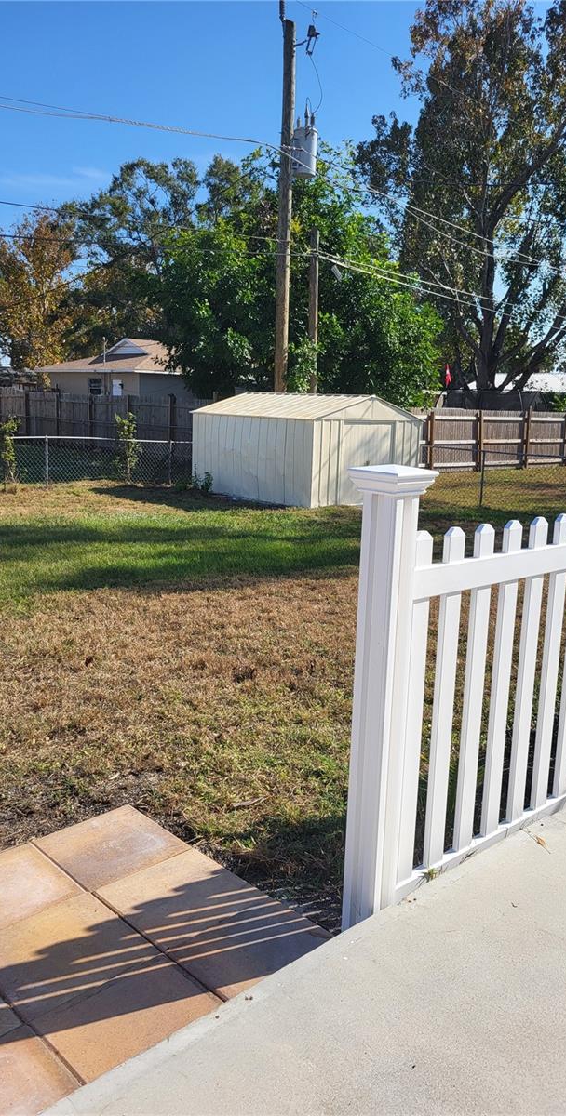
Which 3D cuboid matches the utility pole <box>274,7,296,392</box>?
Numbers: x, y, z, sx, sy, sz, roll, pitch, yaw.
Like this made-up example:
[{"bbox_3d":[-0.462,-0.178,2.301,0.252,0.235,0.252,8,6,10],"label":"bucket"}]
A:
[{"bbox_3d":[0.018,-7.317,20.339,0.340,10.940,0.340,1,10,0],"label":"utility pole"}]

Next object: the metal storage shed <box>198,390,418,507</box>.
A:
[{"bbox_3d":[0.437,-2.409,17.936,3.099,2.141,4.016,-6,13,-40],"label":"metal storage shed"}]

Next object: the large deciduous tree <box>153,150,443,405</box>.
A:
[{"bbox_3d":[0.294,-7.419,25.092,8.627,8.910,7.764,2,10,0],"label":"large deciduous tree"}]

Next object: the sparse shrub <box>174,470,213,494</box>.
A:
[{"bbox_3d":[-1.911,-1.695,18.167,0.836,0.496,0.550,2,10,0],"label":"sparse shrub"}]

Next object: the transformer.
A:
[{"bbox_3d":[0.563,-9.777,19.902,0.596,1.374,0.600,2,10,0],"label":"transformer"}]

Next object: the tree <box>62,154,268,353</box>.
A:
[{"bbox_3d":[-5.879,-12.797,41.444,10.679,13.199,9.611,2,10,0],"label":"tree"}]

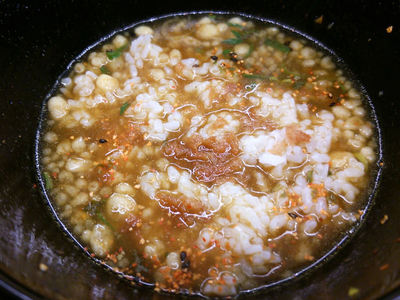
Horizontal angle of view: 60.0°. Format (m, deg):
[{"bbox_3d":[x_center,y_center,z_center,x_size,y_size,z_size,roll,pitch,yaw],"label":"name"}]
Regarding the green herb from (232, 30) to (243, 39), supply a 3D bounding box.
[{"bbox_3d":[0.023,-0.071,0.215,0.004,0.002,0.009,-36,63,-21],"label":"green herb"}]

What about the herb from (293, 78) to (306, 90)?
[{"bbox_3d":[0.055,-0.036,0.191,0.008,0.002,0.005,-24,59,-14],"label":"herb"}]

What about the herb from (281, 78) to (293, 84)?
[{"bbox_3d":[0.048,-0.038,0.193,0.008,0.002,0.003,-10,57,-5],"label":"herb"}]

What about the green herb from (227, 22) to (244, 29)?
[{"bbox_3d":[0.022,-0.078,0.220,0.012,0.002,0.004,15,58,10],"label":"green herb"}]

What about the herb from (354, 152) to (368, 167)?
[{"bbox_3d":[0.076,0.005,0.164,0.003,0.002,0.009,-24,60,-14],"label":"herb"}]

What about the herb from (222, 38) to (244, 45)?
[{"bbox_3d":[0.020,-0.066,0.211,0.012,0.002,0.005,-3,57,-1],"label":"herb"}]

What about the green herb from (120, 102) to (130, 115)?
[{"bbox_3d":[-0.039,-0.022,0.183,0.003,0.002,0.009,20,59,13],"label":"green herb"}]

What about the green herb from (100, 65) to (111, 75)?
[{"bbox_3d":[-0.054,-0.046,0.199,0.008,0.002,0.005,32,63,20],"label":"green herb"}]

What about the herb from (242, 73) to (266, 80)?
[{"bbox_3d":[0.031,-0.041,0.195,0.014,0.002,0.004,14,58,10],"label":"herb"}]

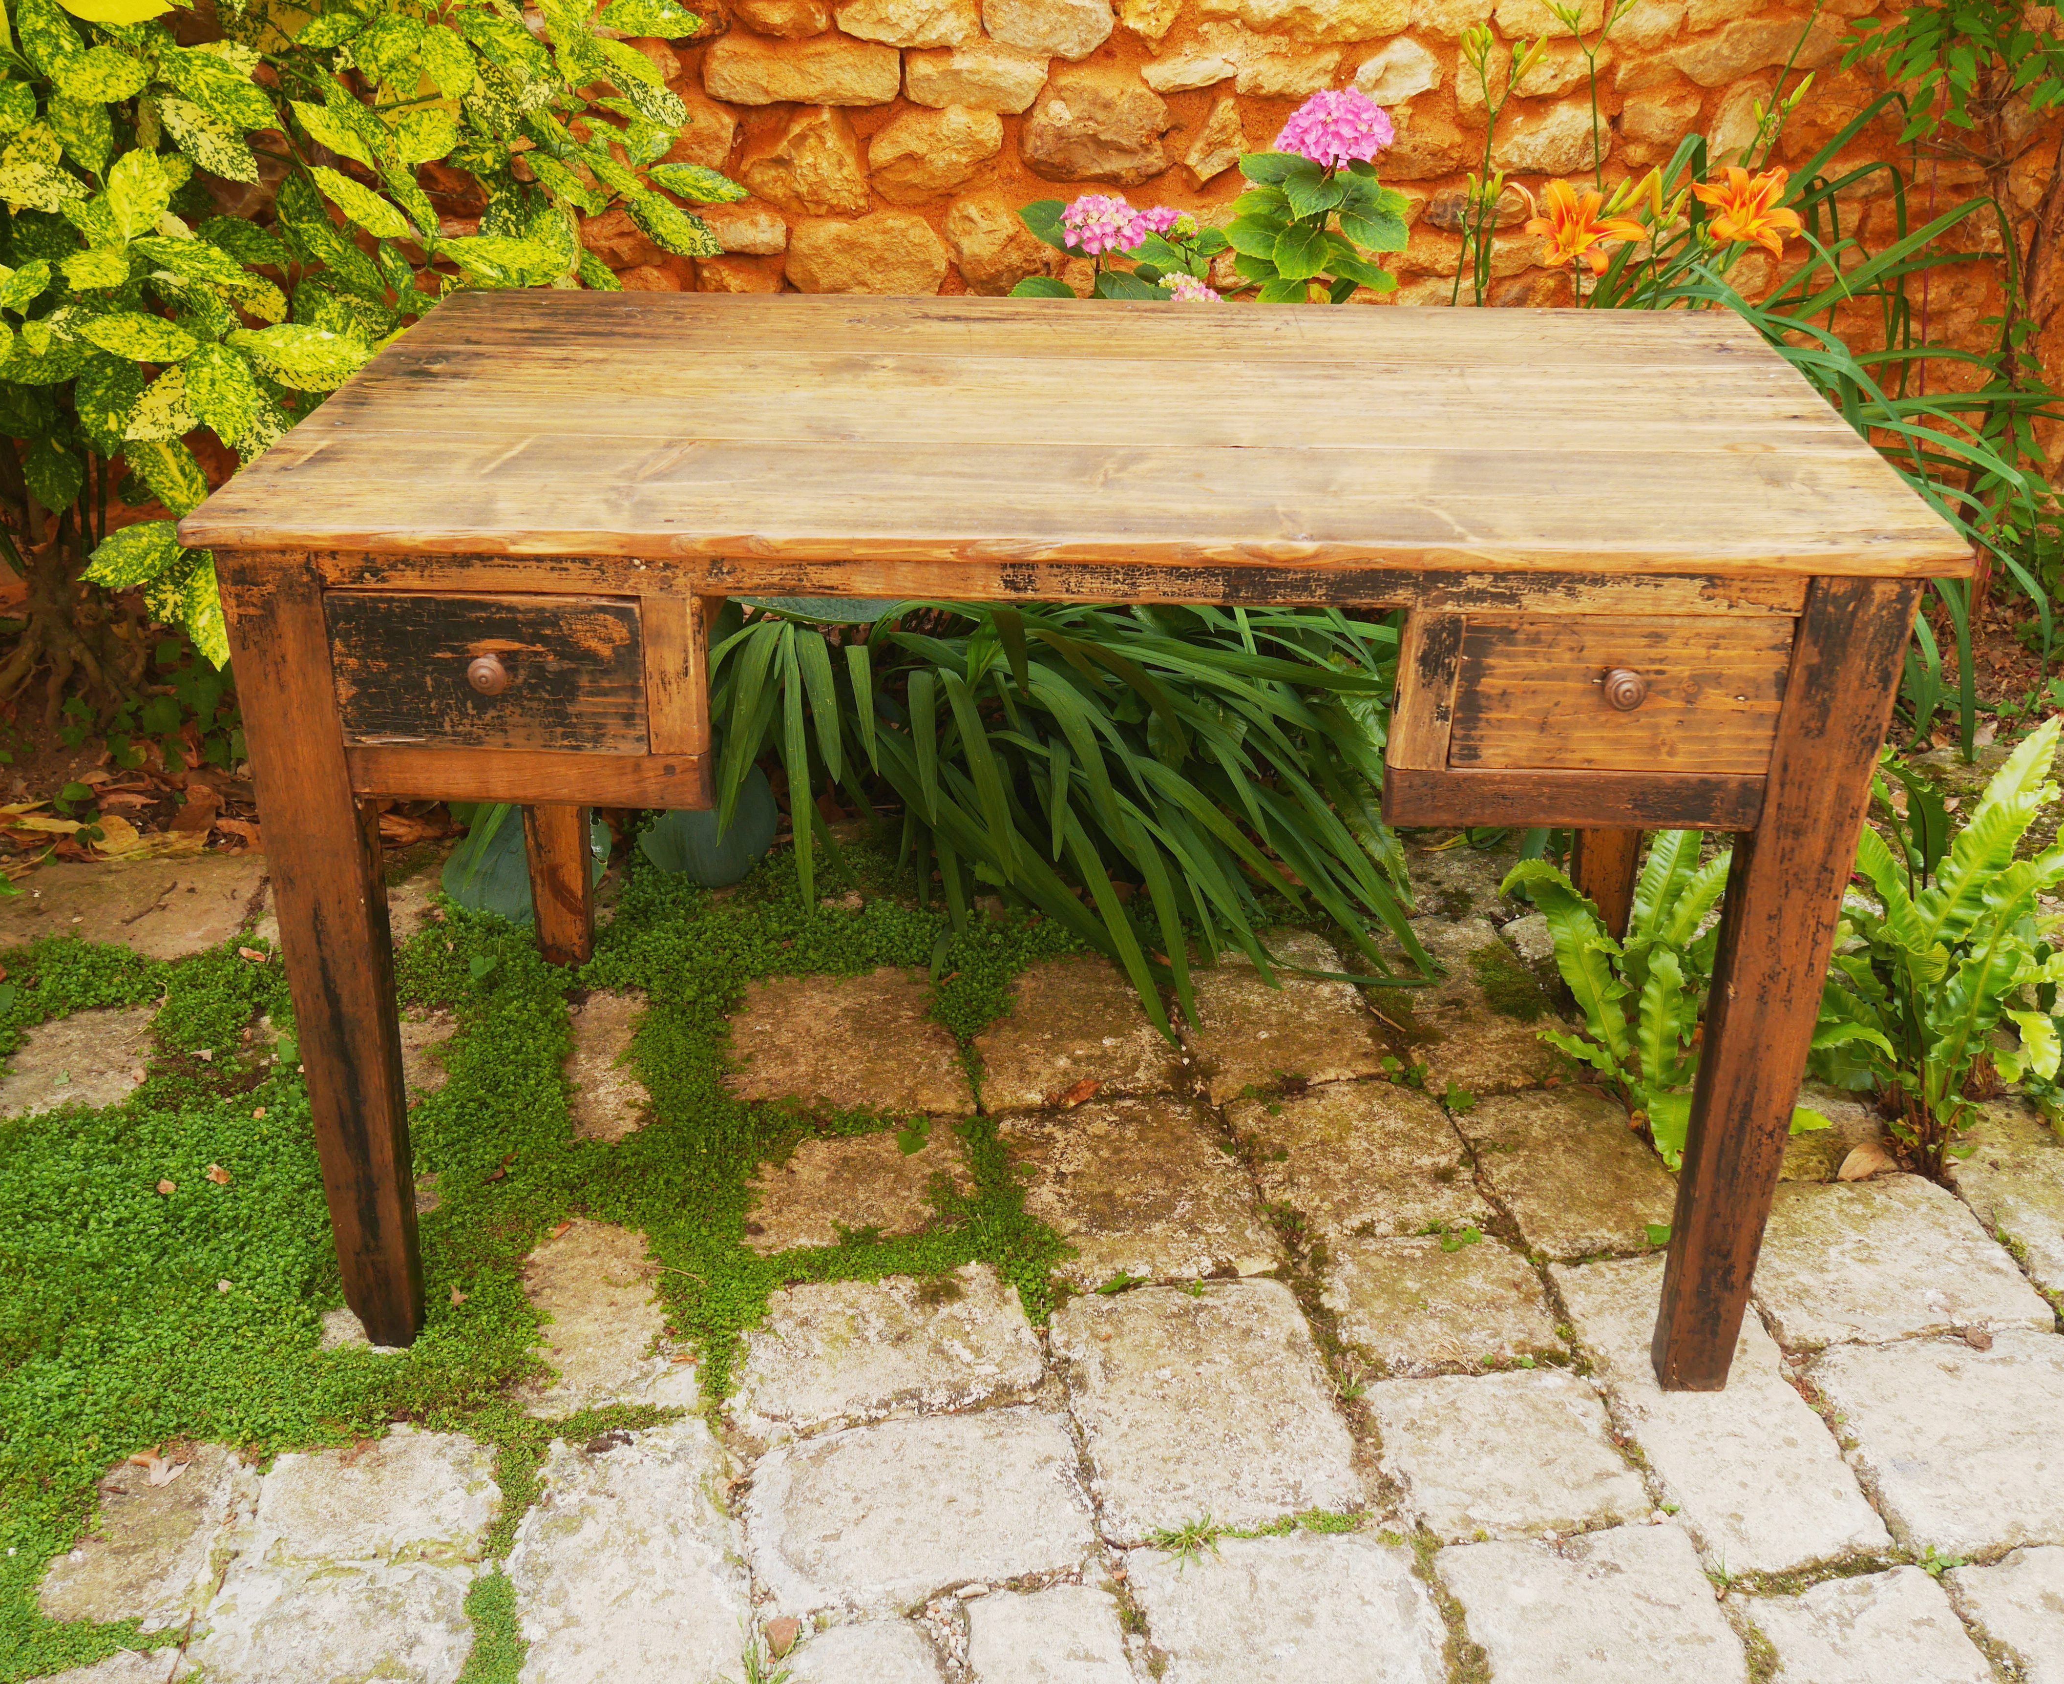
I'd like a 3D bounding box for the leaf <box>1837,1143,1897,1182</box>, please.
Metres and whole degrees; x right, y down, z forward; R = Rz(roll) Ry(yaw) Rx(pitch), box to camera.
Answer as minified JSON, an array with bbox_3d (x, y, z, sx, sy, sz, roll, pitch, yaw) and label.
[{"bbox_3d":[0.801,0.309,1.989,0.069,0.024,0.041,-15,32,-25],"label":"leaf"}]

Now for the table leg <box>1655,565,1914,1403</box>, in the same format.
[{"bbox_3d":[0.556,0.125,1.597,0.072,0.722,0.066,3,29,2],"label":"table leg"}]

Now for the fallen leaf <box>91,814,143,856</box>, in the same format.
[{"bbox_3d":[-1.129,-0.008,2.560,0.061,0.033,0.059,1,28,3],"label":"fallen leaf"}]

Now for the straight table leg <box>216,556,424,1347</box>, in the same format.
[{"bbox_3d":[-0.542,0.098,1.648,0.072,0.722,0.066,3,29,2],"label":"straight table leg"}]

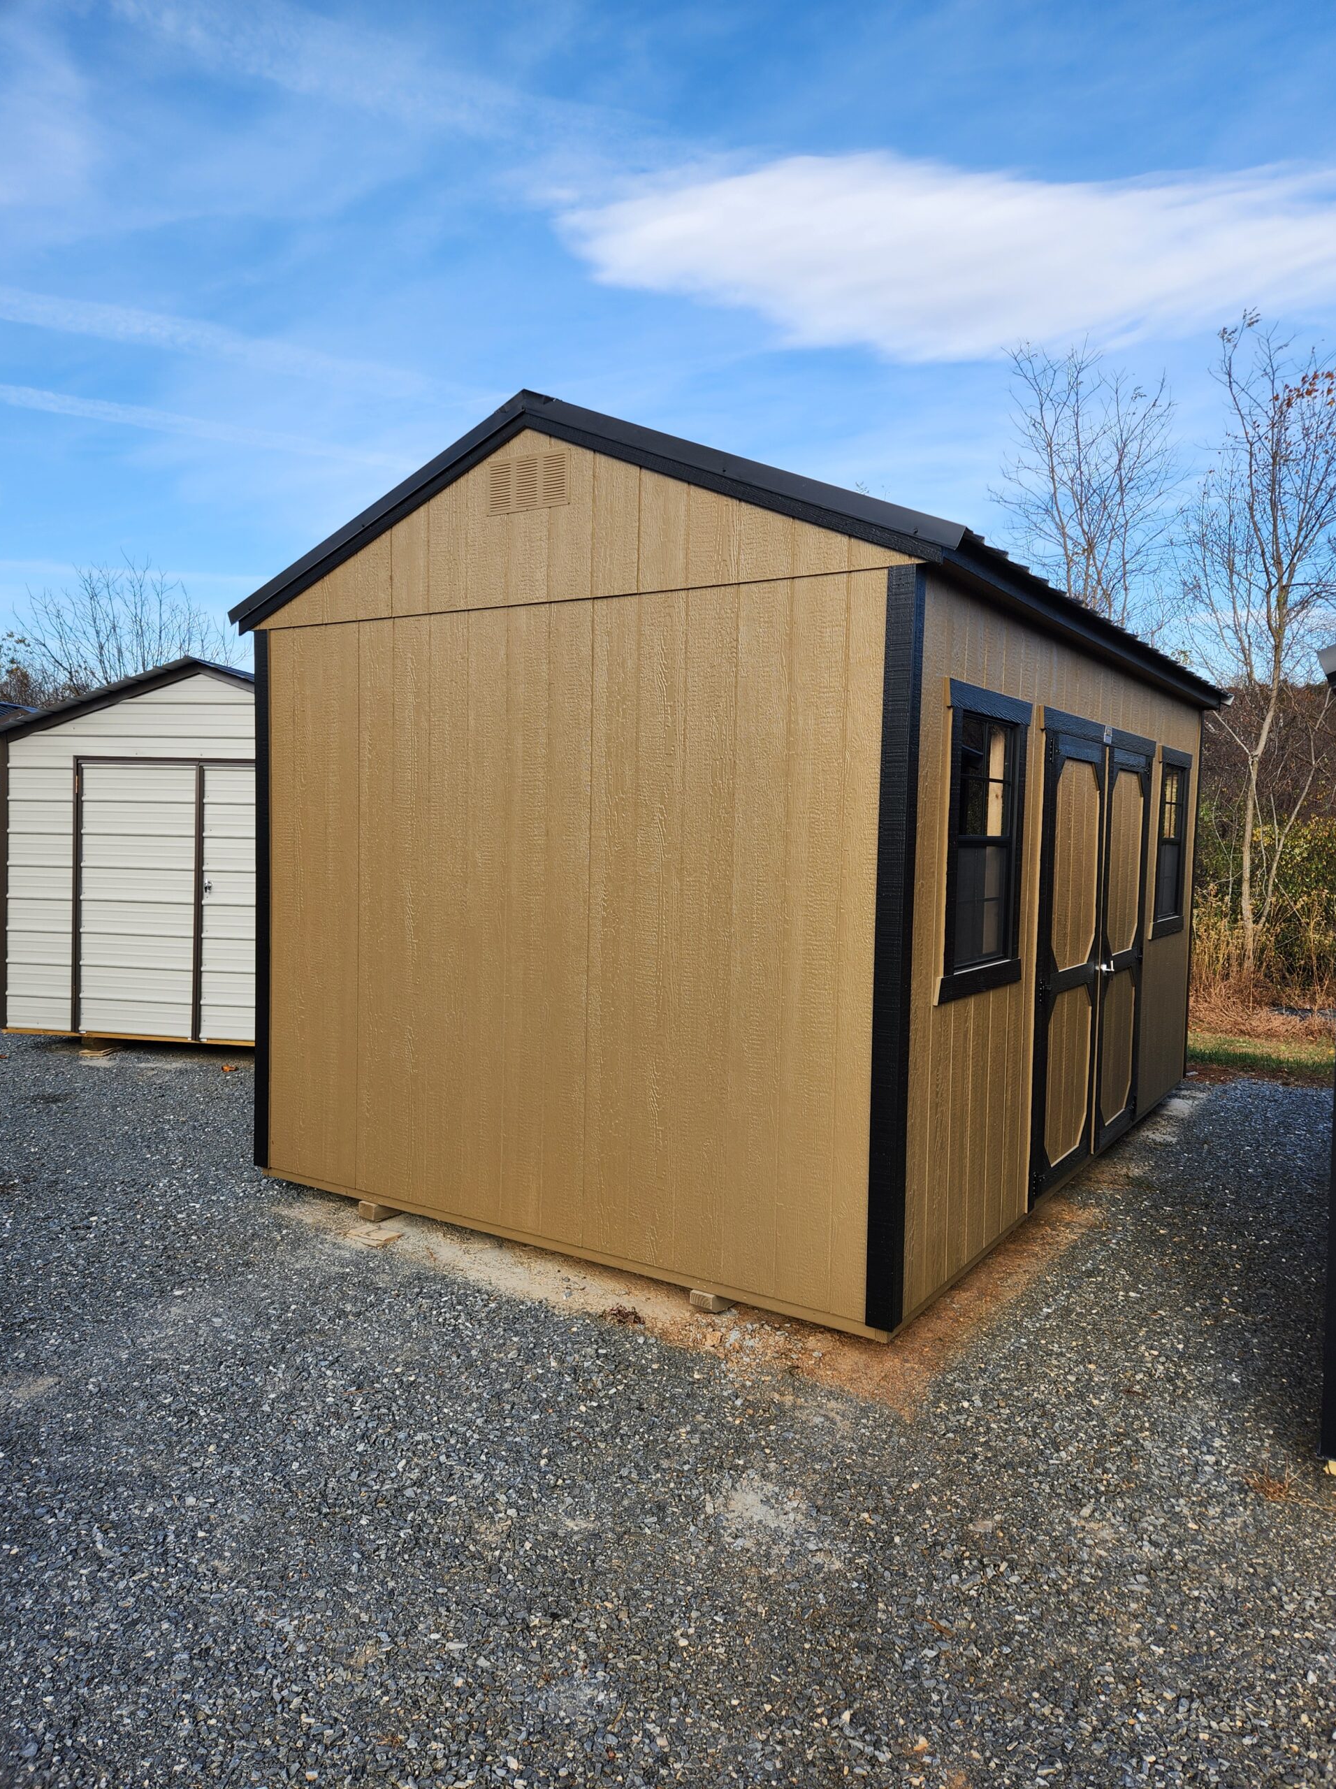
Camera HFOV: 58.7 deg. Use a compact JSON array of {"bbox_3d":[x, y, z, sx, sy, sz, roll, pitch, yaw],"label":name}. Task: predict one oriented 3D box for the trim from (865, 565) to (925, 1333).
[{"bbox_3d":[0.714,0.182,3.718,0.090,2.382,0.087,3,4,33],"label":"trim"}]

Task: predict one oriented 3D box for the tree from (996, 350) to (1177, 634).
[{"bbox_3d":[5.344,-3.125,15.718,2.600,8.180,2.500,3,4,33],"label":"tree"}]

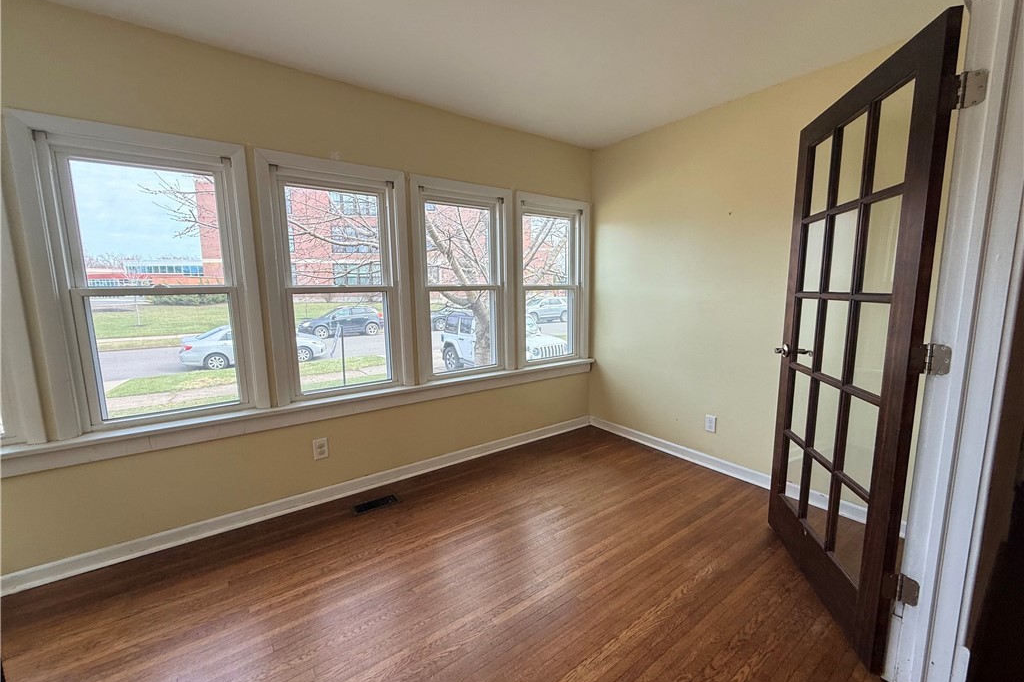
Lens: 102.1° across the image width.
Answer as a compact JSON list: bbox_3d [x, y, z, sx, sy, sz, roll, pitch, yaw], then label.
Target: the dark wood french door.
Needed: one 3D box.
[{"bbox_3d":[1.310,0.045,1.682,0.036,2.030,0.915,1,8,14],"label":"dark wood french door"}]

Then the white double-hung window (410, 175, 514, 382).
[{"bbox_3d":[-0.329,-0.427,3.013,0.825,1.378,0.110,-6,9,-36],"label":"white double-hung window"}]

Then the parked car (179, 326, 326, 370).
[{"bbox_3d":[-9.307,0.096,15.213,4.540,1.465,1.760,-5,9,-32],"label":"parked car"}]

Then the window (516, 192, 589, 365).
[{"bbox_3d":[0.350,-0.501,3.506,0.804,1.378,0.110,-6,9,-36],"label":"window"}]

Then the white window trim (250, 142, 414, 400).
[{"bbox_3d":[-1.017,-0.351,2.508,0.814,1.378,0.100,-6,9,-36],"label":"white window trim"}]

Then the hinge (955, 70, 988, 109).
[{"bbox_3d":[1.234,-0.676,1.113,0.025,0.090,0.060,-6,9,-36],"label":"hinge"}]

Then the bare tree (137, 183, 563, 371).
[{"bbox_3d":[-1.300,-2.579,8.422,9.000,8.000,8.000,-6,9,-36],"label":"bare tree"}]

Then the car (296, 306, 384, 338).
[{"bbox_3d":[-9.654,-1.157,23.915,4.576,1.700,1.850,-5,9,-32],"label":"car"}]

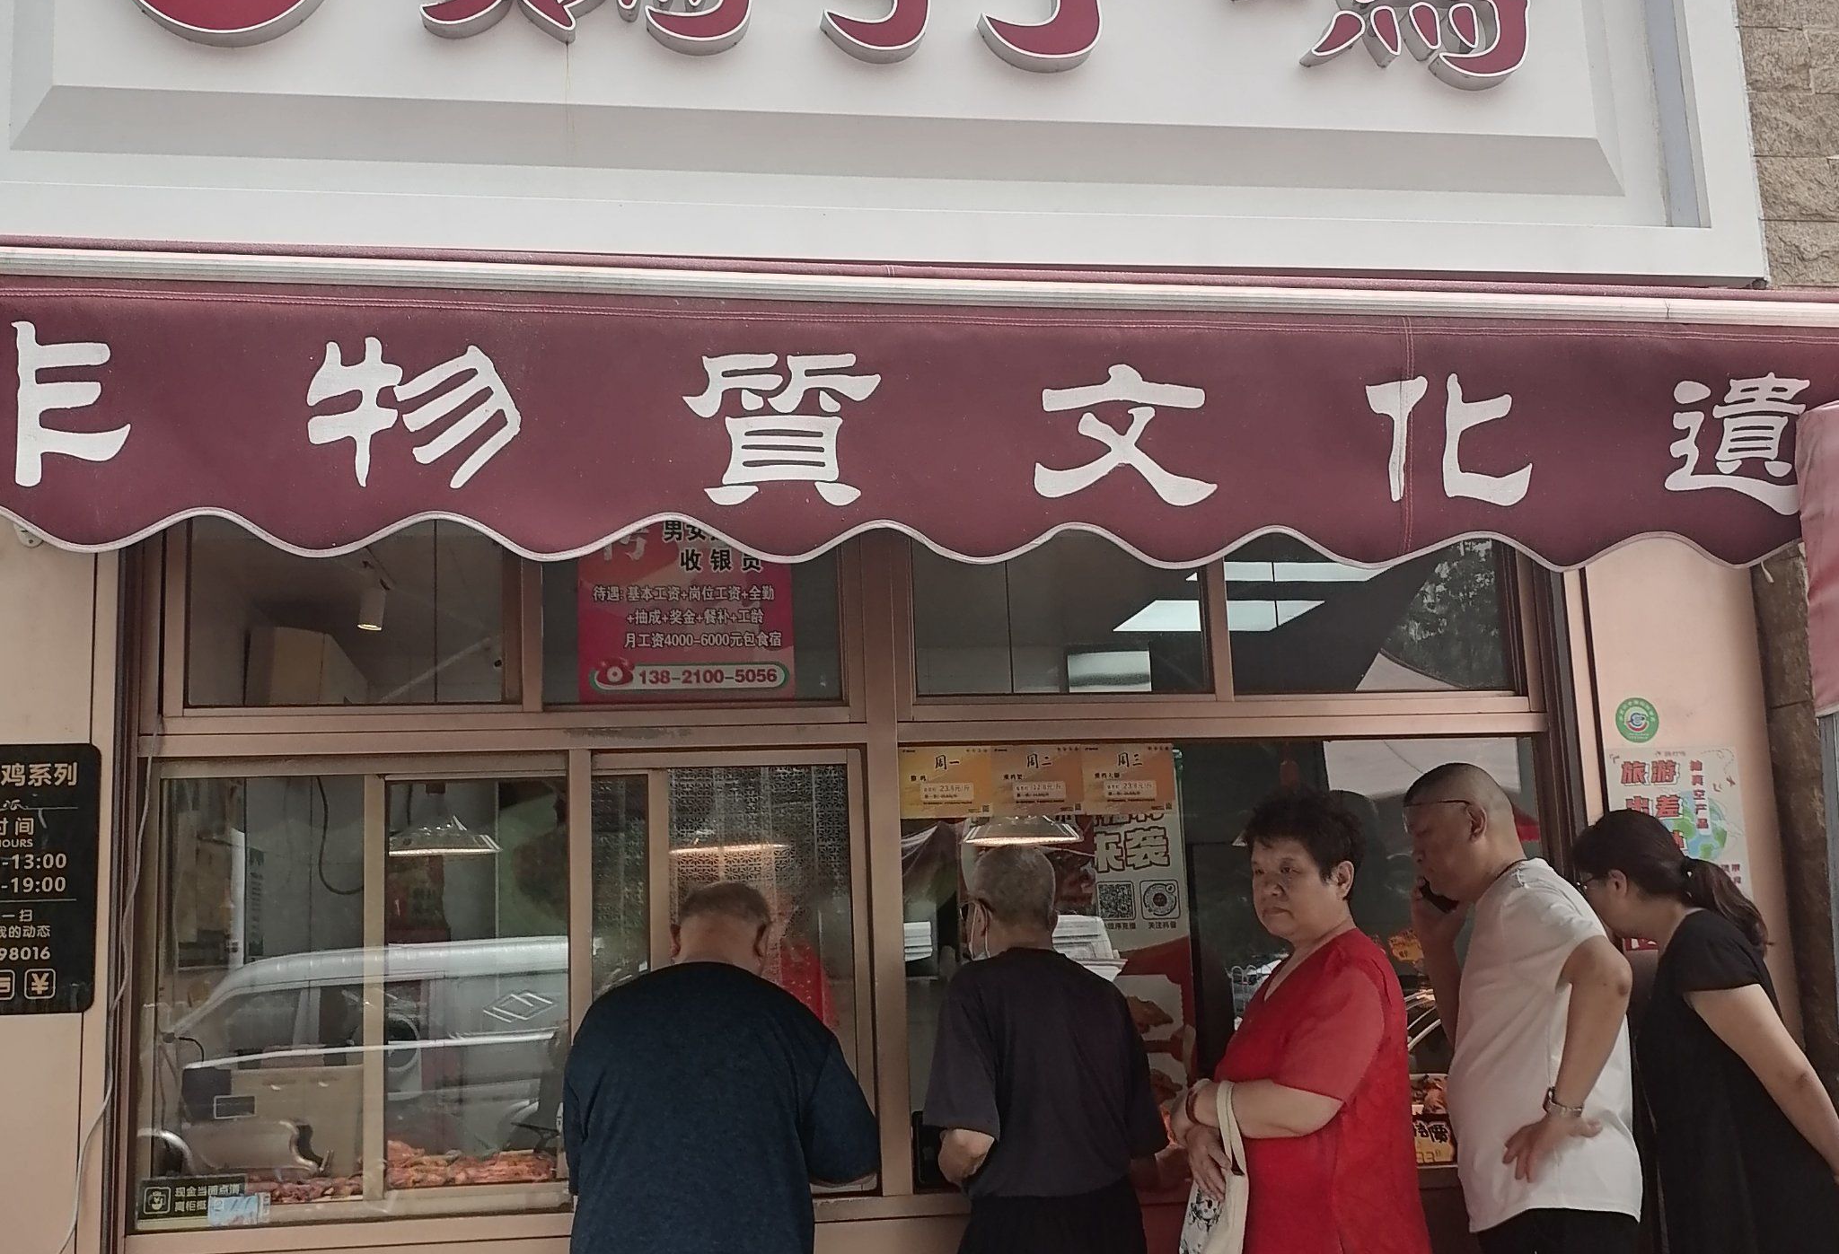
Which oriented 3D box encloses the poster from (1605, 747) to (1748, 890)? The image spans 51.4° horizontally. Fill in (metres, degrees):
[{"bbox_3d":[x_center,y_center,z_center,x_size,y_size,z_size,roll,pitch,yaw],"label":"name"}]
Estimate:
[{"bbox_3d":[1.607,0.467,4.025,0.300,0.420,0.010,-1,-10,-9],"label":"poster"}]

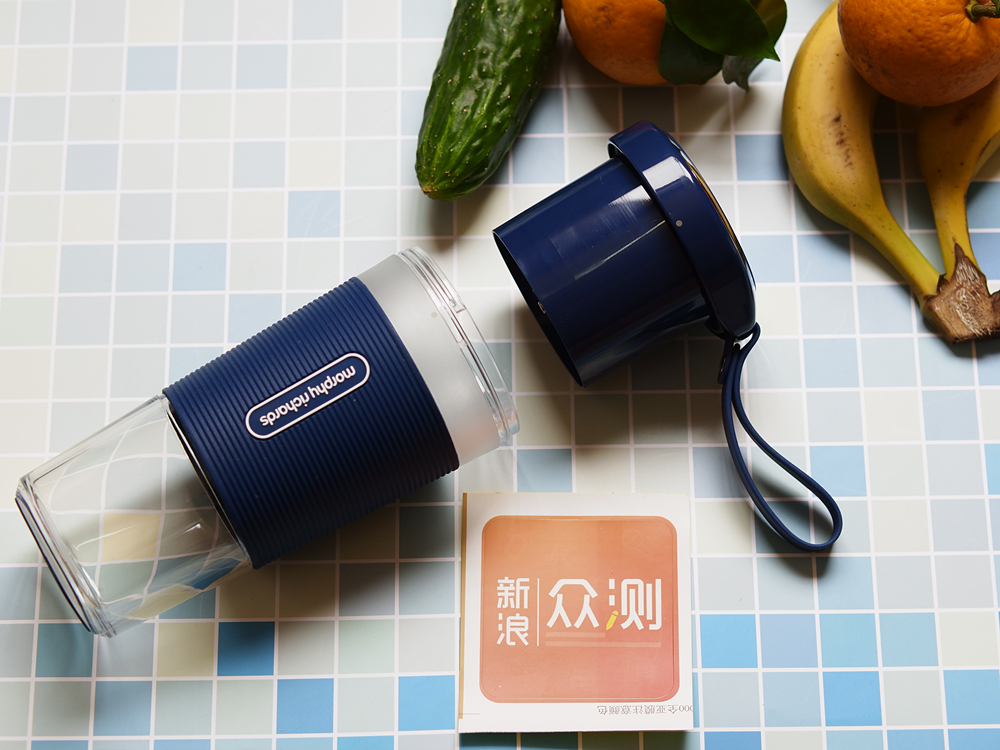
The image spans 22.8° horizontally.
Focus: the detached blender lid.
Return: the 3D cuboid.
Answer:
[{"bbox_3d":[0.048,-0.043,0.945,0.075,0.087,0.087,-29,71,-1],"label":"detached blender lid"}]

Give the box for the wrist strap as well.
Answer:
[{"bbox_3d":[0.102,0.027,0.945,0.031,0.027,0.088,-22,70,-8],"label":"wrist strap"}]

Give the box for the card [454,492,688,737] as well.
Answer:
[{"bbox_3d":[0.029,0.089,0.934,0.086,0.003,0.094,0,68,0],"label":"card"}]

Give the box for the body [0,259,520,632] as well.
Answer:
[{"bbox_3d":[-0.088,0.028,0.921,0.174,0.082,0.082,-29,77,-8],"label":"body"}]

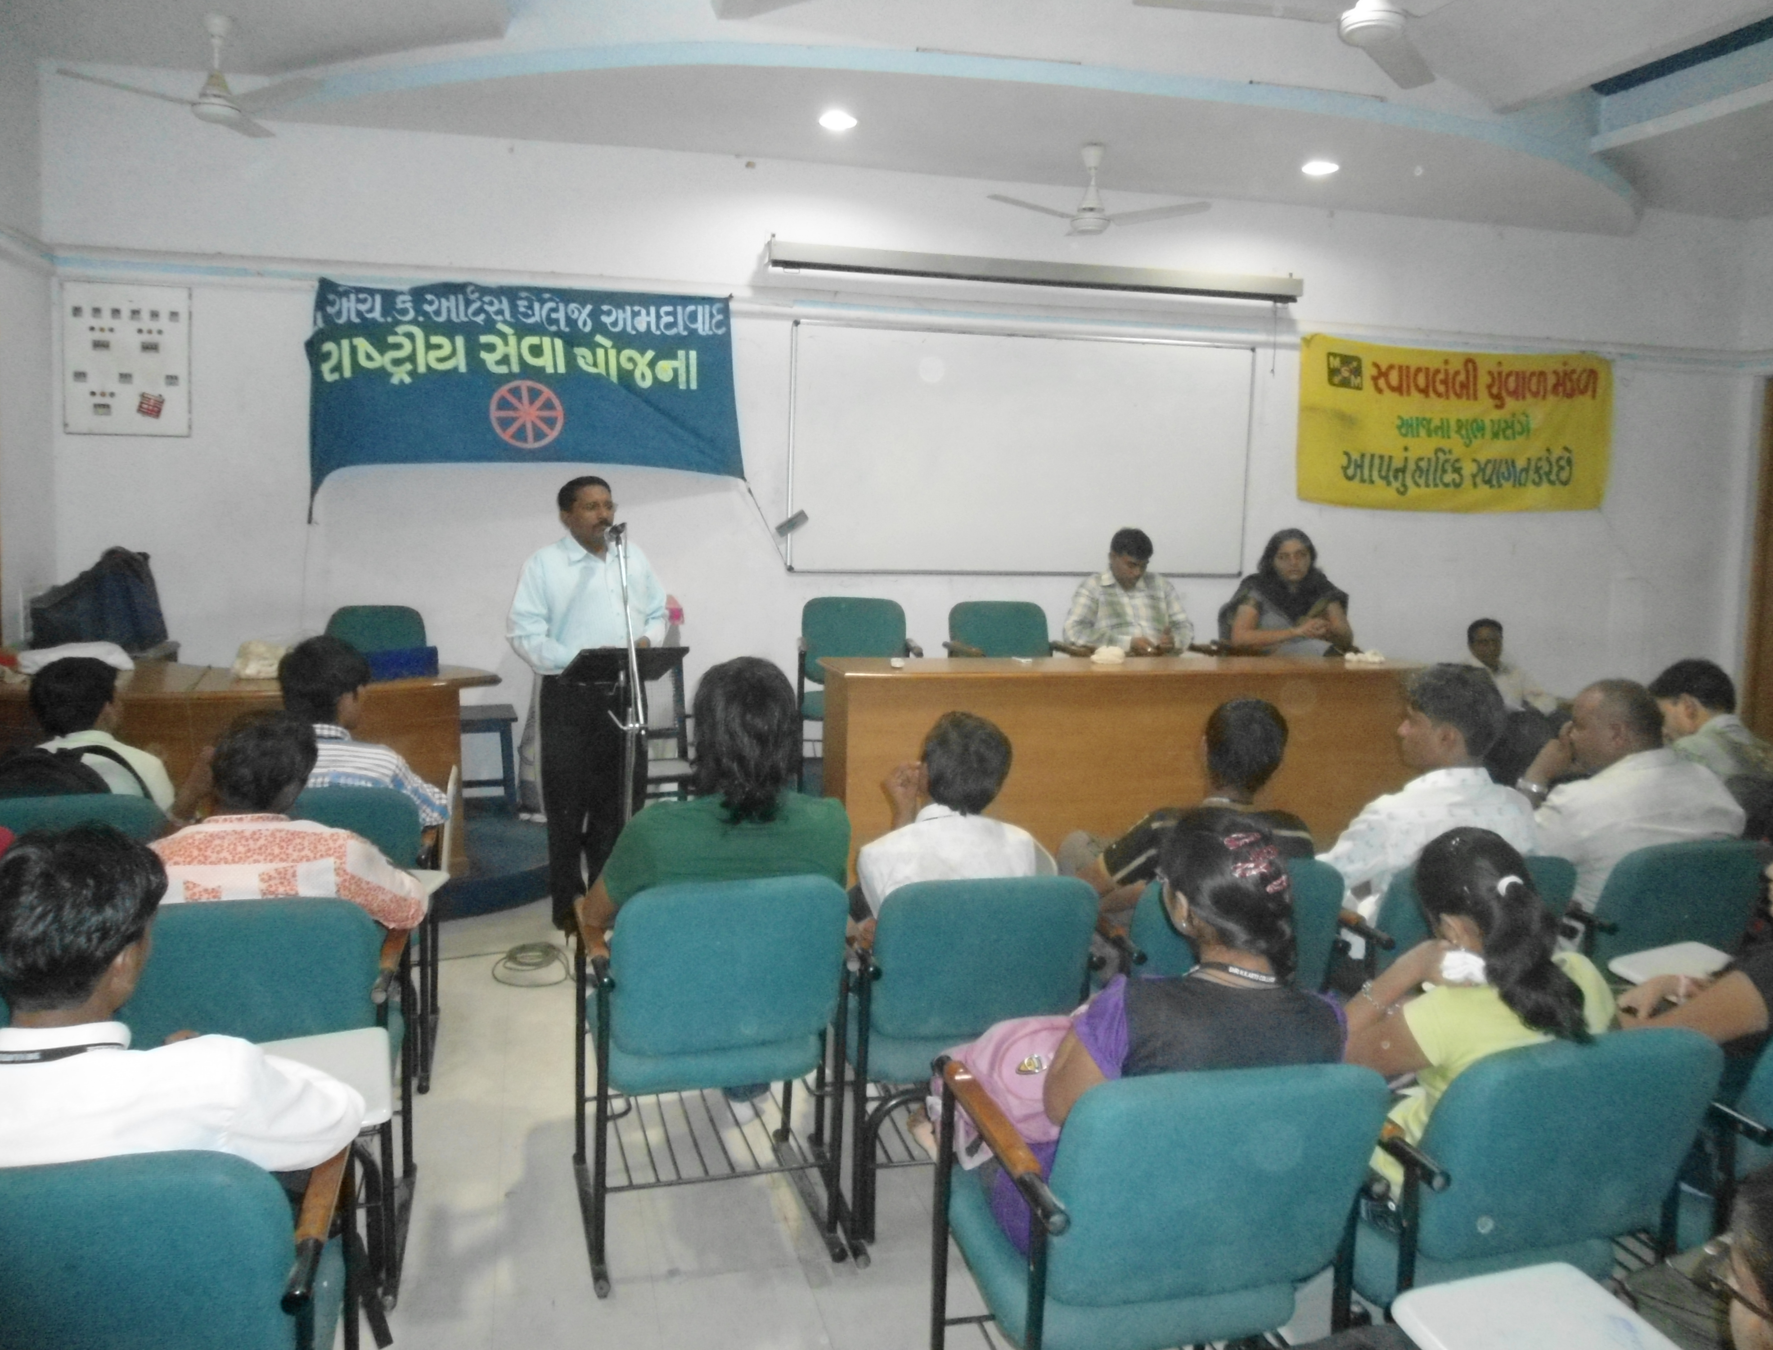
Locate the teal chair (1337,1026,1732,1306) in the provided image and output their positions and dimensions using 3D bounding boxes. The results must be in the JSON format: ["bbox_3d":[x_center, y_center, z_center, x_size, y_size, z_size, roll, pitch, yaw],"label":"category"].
[{"bbox_3d":[0.880,0.850,2.162,0.540,0.810,0.660,0,5,-14],"label":"teal chair"}]

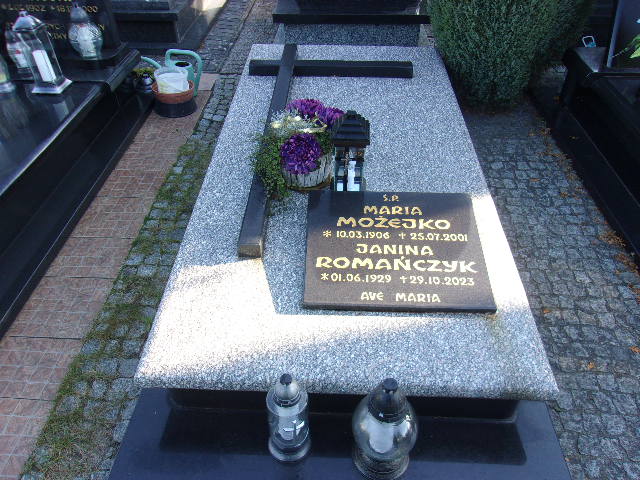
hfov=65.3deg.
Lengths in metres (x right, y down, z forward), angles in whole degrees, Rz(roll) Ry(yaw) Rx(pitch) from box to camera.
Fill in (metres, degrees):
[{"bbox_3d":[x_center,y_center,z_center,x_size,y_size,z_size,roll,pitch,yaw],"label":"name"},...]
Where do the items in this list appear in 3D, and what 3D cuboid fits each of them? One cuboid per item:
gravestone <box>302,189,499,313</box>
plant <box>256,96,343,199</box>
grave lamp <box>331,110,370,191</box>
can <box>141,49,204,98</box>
[{"bbox_3d":[0.216,0.022,1.463,0.512,0.030,0.397,1,55,1],"label":"gravestone"},{"bbox_3d":[-0.072,-0.332,1.744,0.303,0.263,0.273,1,42,2],"label":"plant"},{"bbox_3d":[0.096,-0.244,1.577,0.109,0.356,0.109,5,42,6],"label":"grave lamp"},{"bbox_3d":[-0.874,-1.009,3.013,0.369,0.289,0.167,1,42,2],"label":"can"}]

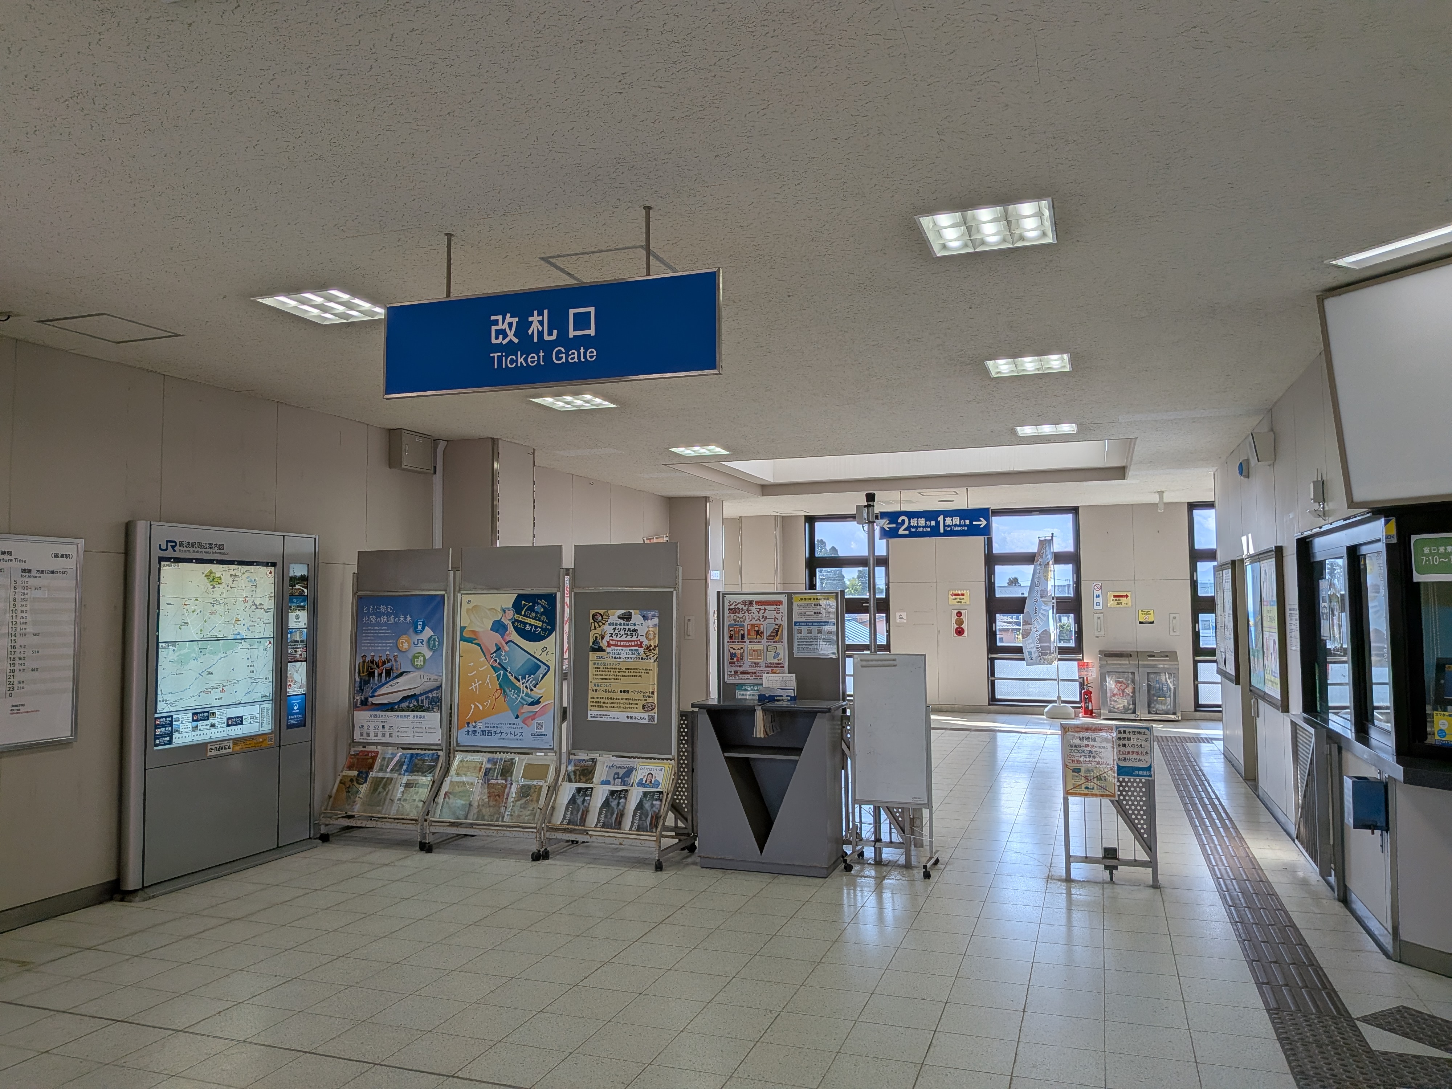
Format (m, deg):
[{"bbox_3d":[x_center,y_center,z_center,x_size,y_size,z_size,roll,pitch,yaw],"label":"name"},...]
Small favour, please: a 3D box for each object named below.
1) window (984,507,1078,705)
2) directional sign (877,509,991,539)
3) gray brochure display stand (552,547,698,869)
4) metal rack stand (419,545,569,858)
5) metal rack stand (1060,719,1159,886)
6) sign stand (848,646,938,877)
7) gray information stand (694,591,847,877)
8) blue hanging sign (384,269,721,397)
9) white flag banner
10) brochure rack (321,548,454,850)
[{"bbox_3d":[4.568,0.920,14.956,1.330,2.920,0.150,-2,-4,20],"label":"window"},{"bbox_3d":[2.629,-0.254,12.701,1.385,0.350,0.100,-2,-4,20],"label":"directional sign"},{"bbox_3d":[-0.708,0.999,6.514,0.840,2.010,0.530,-2,-4,20],"label":"gray brochure display stand"},{"bbox_3d":[-1.512,1.024,6.803,0.830,2.020,0.530,-2,-4,20],"label":"metal rack stand"},{"bbox_3d":[2.173,1.465,5.703,0.505,0.900,0.080,-2,-4,20],"label":"metal rack stand"},{"bbox_3d":[1.005,1.318,6.146,0.510,1.283,0.400,-2,-4,20],"label":"sign stand"},{"bbox_3d":[0.298,1.131,6.280,0.880,1.690,0.550,-2,-4,20],"label":"gray information stand"},{"bbox_3d":[-0.648,-0.740,3.611,1.350,0.350,0.070,-2,-4,20],"label":"blue hanging sign"},{"bbox_3d":[4.487,0.801,14.519,0.520,1.860,0.300,-2,-4,20],"label":"white flag banner"},{"bbox_3d":[-2.345,1.054,7.102,0.840,2.020,0.530,-2,-4,20],"label":"brochure rack"}]

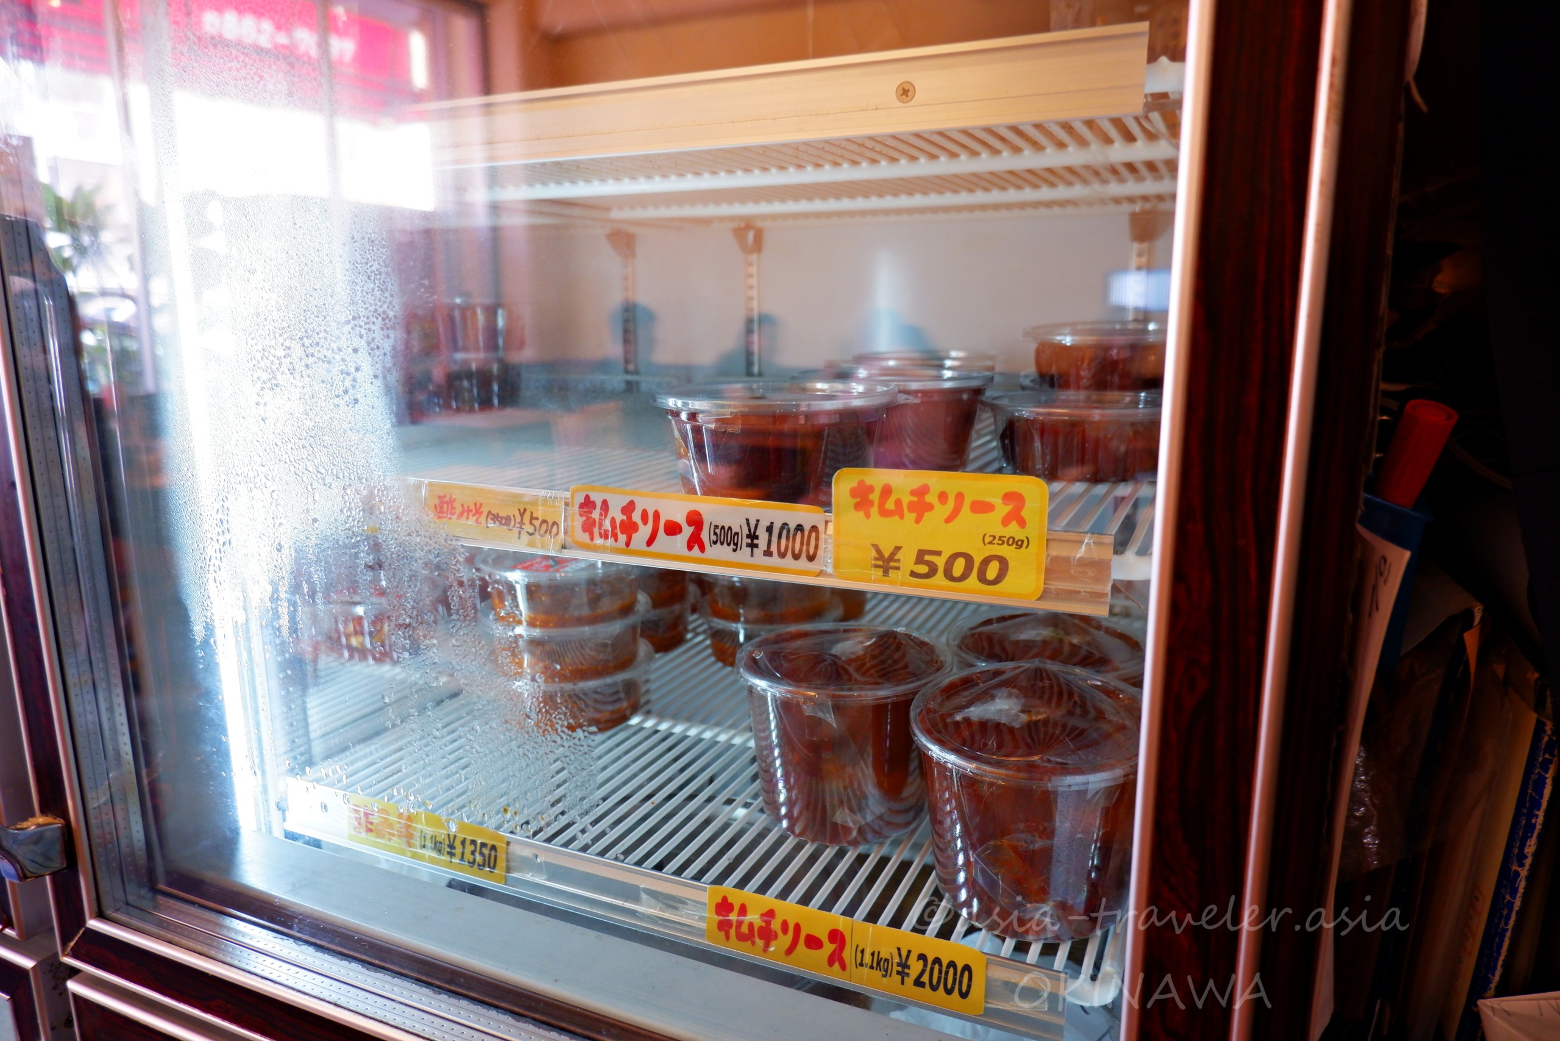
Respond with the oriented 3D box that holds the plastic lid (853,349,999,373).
[{"bbox_3d":[0.130,-0.147,0.906,0.131,0.013,0.131,0,11,0],"label":"plastic lid"}]

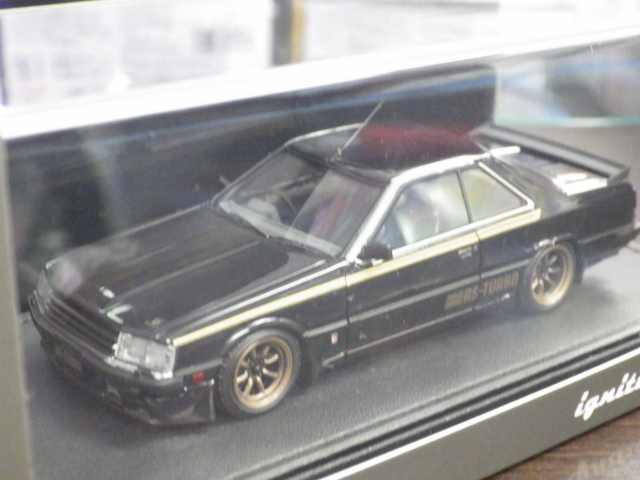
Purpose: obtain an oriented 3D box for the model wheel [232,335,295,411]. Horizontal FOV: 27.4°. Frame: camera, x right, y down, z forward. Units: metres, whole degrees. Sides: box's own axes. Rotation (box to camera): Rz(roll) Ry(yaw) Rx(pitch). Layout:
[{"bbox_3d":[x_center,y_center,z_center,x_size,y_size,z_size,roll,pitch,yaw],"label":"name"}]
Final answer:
[{"bbox_3d":[-0.009,0.018,0.182,0.010,0.010,0.004,-15,22,-38],"label":"model wheel"}]

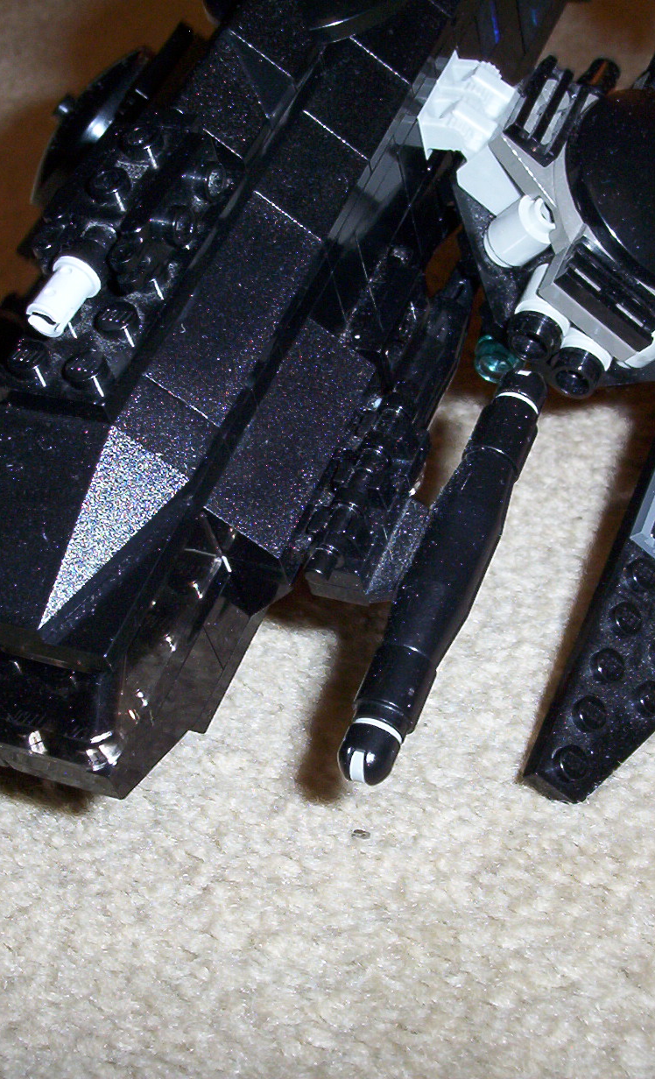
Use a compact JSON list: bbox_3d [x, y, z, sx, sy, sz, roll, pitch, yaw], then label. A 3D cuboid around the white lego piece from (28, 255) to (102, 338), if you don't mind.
[{"bbox_3d":[-0.032,-0.030,0.197,0.006,0.006,0.009,13,58,24],"label":"white lego piece"}]

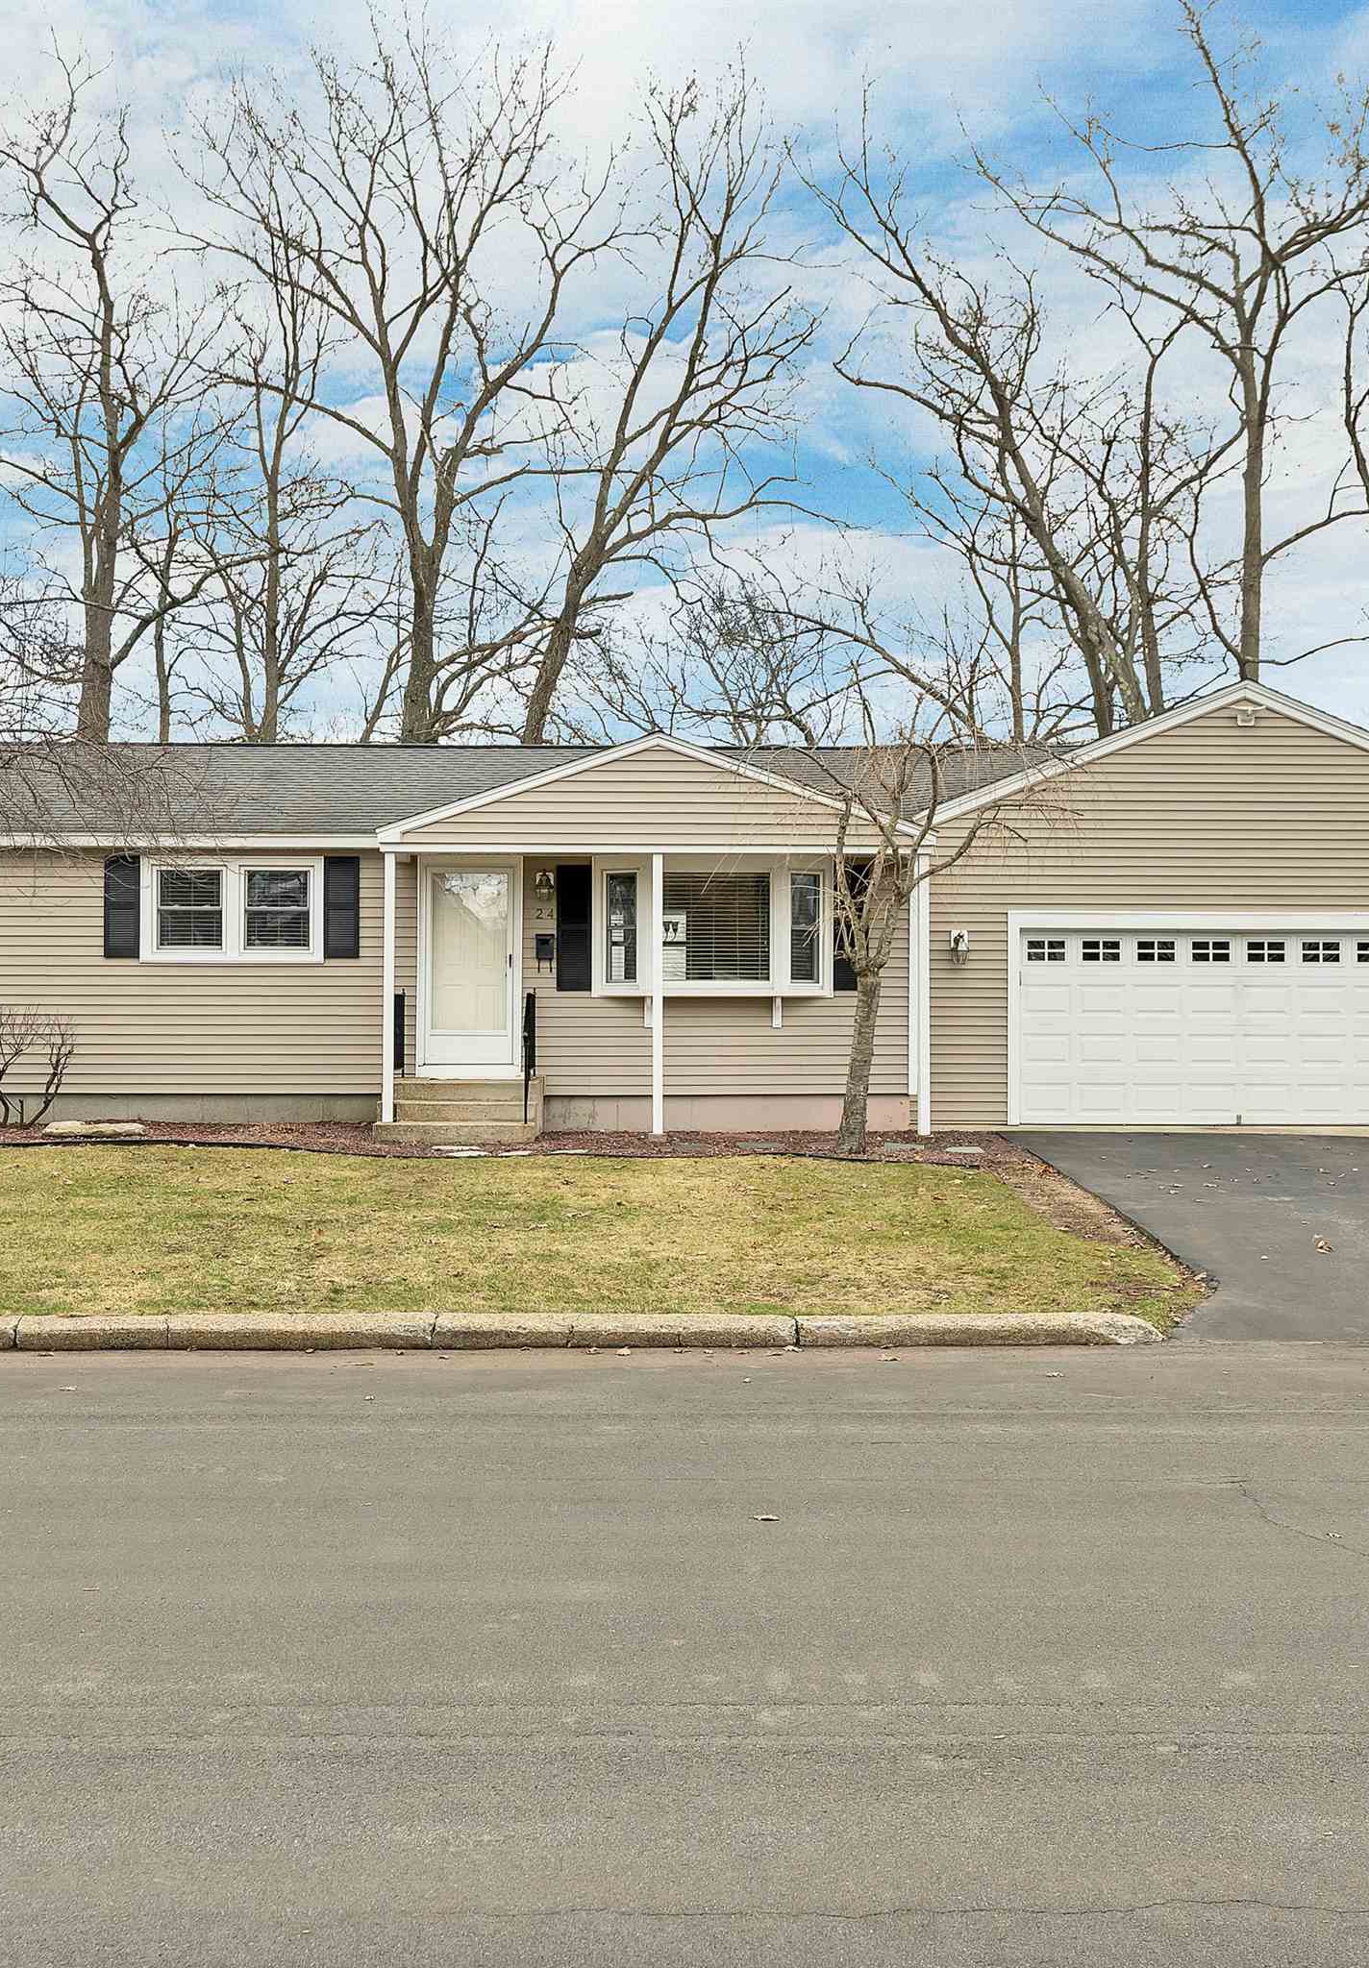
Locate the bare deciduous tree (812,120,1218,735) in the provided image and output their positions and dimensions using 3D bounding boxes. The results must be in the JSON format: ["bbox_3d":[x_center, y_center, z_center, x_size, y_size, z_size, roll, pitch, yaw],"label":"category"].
[{"bbox_3d":[6.224,-7.151,37.000,7.633,18.139,7.252,0,-1,-2],"label":"bare deciduous tree"}]

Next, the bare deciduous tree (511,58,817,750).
[{"bbox_3d":[-0.350,-6.860,33.000,5.200,17.000,5.400,0,0,-1],"label":"bare deciduous tree"}]

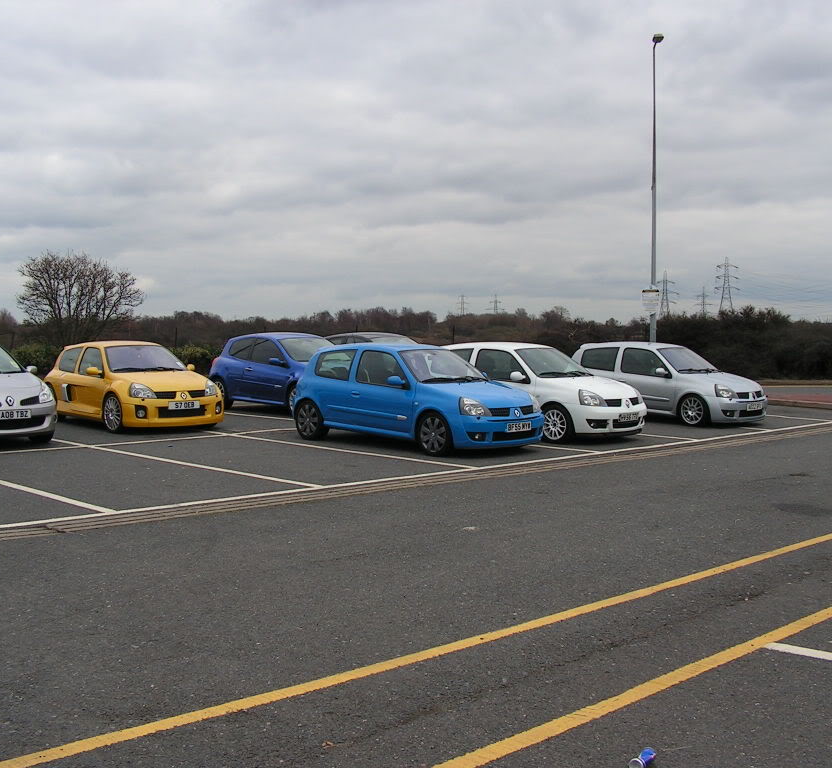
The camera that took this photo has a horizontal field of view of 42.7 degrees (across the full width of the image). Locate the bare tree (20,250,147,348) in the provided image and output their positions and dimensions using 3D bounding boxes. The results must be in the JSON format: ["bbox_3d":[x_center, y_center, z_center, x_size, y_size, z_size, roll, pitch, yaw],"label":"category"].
[{"bbox_3d":[-11.985,-2.598,38.116,4.600,4.340,4.400,-1,3,-17],"label":"bare tree"}]

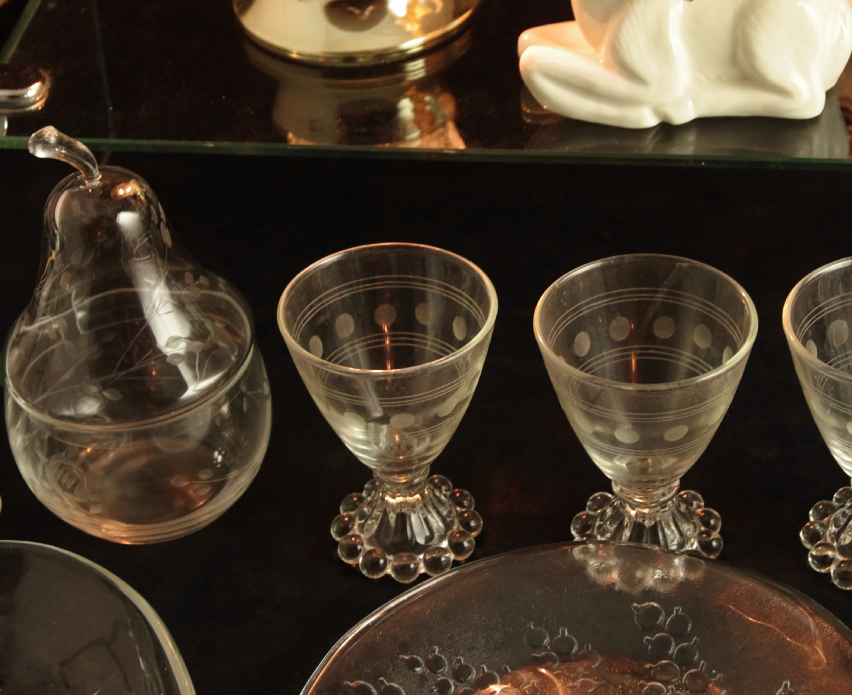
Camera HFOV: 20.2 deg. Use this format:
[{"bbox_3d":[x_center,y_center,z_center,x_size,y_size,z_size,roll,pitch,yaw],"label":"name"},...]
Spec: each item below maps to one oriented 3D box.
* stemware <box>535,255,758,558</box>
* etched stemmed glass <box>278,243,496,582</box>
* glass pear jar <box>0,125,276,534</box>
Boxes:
[{"bbox_3d":[0.070,0.028,0.755,0.068,0.094,0.068,-4,38,0],"label":"stemware"},{"bbox_3d":[-0.009,0.025,0.767,0.068,0.094,0.068,-4,38,0],"label":"etched stemmed glass"},{"bbox_3d":[-0.098,-0.008,0.771,0.088,0.150,0.088,-4,38,0],"label":"glass pear jar"}]

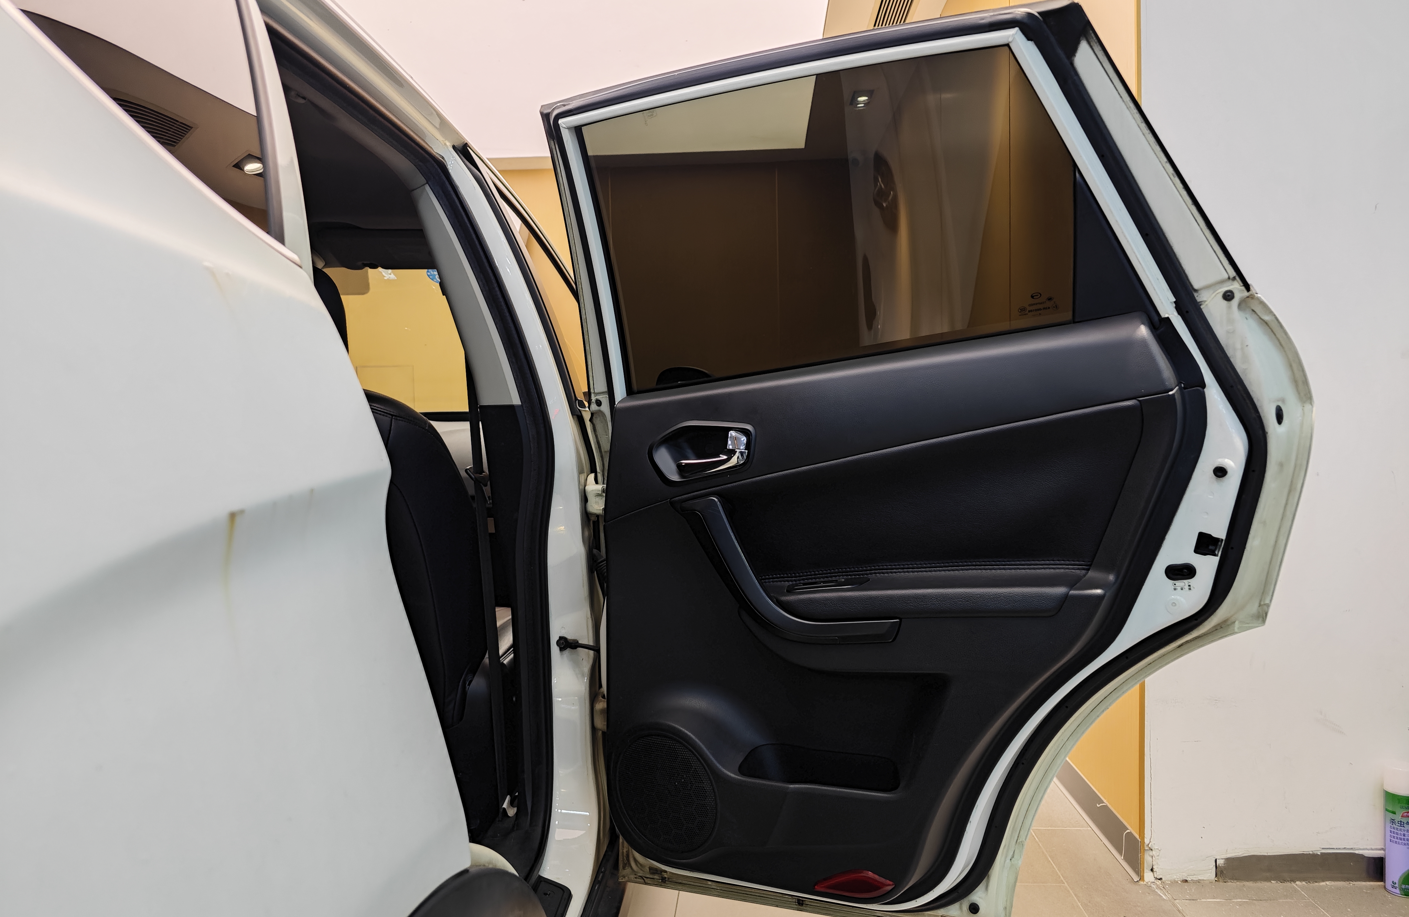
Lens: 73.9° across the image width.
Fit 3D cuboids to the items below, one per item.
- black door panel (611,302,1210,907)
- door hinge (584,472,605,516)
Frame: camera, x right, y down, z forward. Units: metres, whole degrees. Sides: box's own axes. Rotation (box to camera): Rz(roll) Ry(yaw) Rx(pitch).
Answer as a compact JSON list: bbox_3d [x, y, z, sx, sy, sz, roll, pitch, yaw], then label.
[{"bbox_3d":[0.209,0.218,1.219,0.793,0.772,0.115,0,3,23],"label":"black door panel"},{"bbox_3d":[-0.165,0.057,1.450,0.040,0.067,0.050,0,3,23],"label":"door hinge"}]

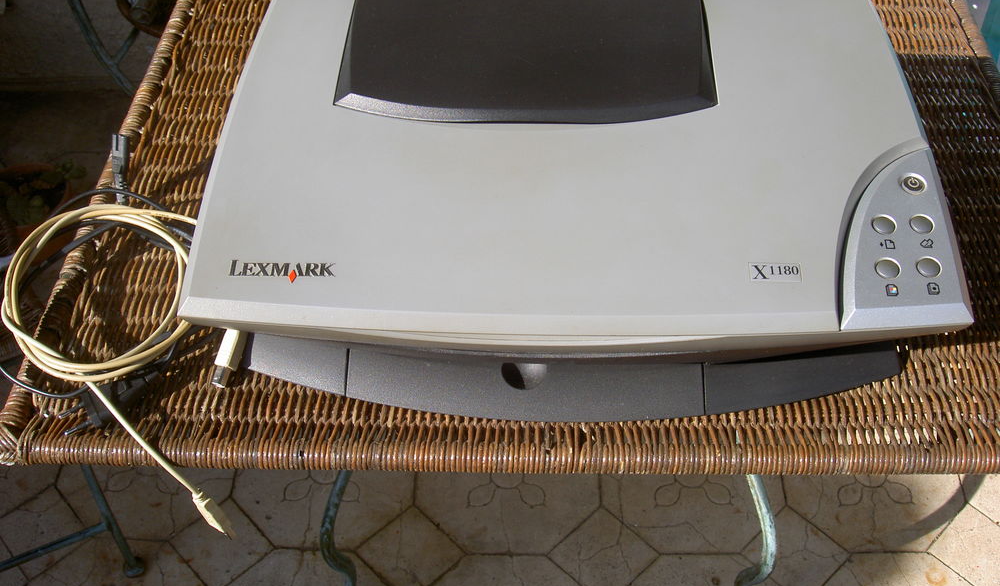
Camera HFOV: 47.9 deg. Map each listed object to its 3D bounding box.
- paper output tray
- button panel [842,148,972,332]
[{"bbox_3d":[0.048,0.042,0.722,0.414,0.022,0.092,0,47,1],"label":"paper output tray"},{"bbox_3d":[0.216,-0.035,0.624,0.076,0.016,0.143,1,48,2],"label":"button panel"}]

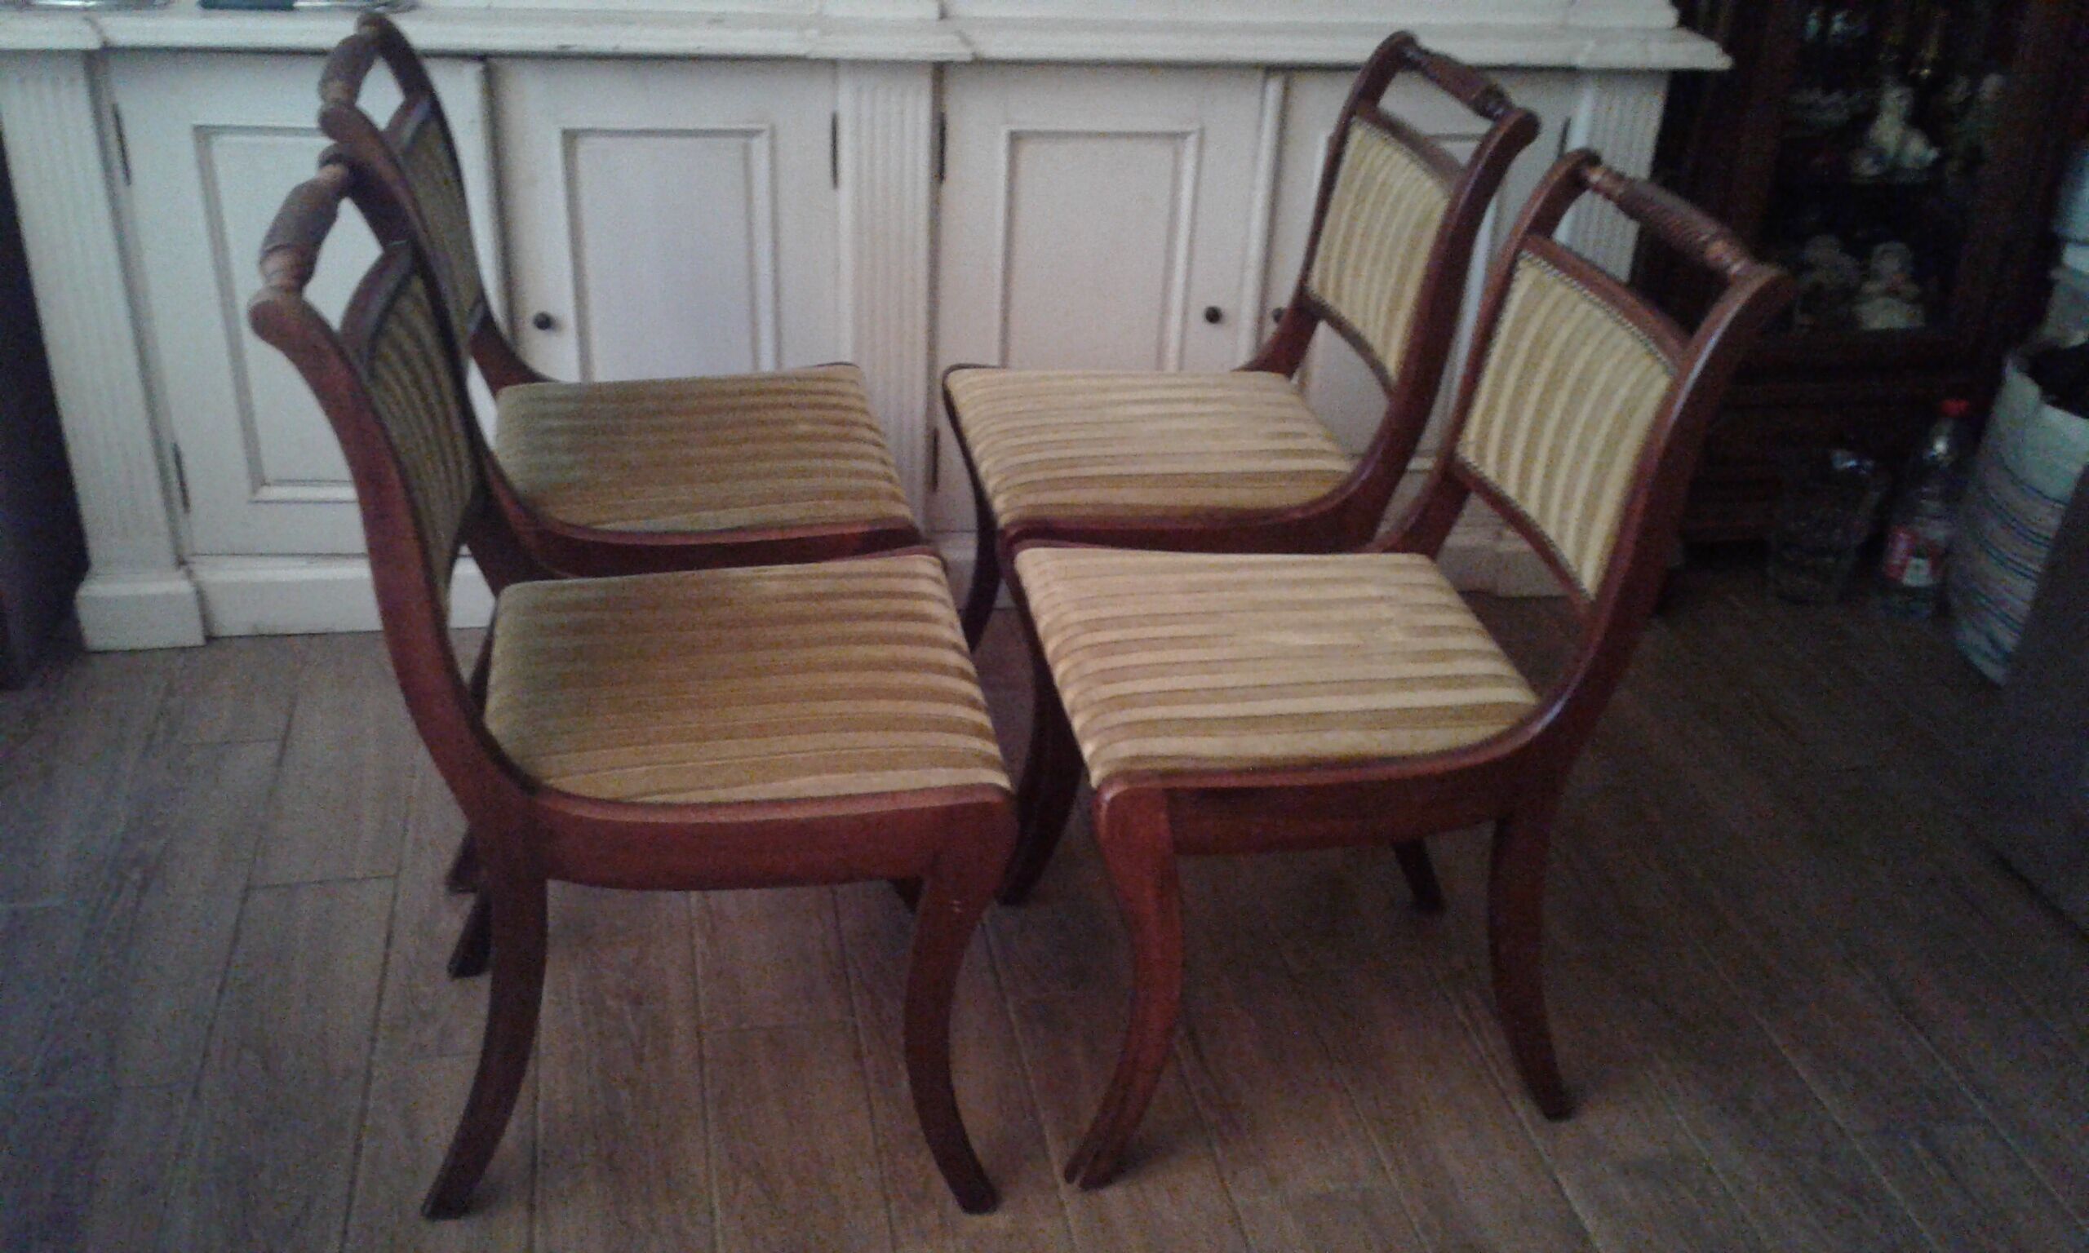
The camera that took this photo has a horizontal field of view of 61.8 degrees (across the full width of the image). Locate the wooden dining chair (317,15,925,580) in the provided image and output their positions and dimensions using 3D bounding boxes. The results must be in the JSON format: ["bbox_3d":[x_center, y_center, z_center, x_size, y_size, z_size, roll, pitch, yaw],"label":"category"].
[{"bbox_3d":[-0.432,-0.179,1.901,0.521,0.855,0.450,-4,30,-13],"label":"wooden dining chair"}]

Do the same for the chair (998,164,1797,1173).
[{"bbox_3d":[0.252,0.029,1.593,0.521,0.855,0.450,-2,29,-9],"label":"chair"}]

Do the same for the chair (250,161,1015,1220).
[{"bbox_3d":[-0.304,0.055,1.492,0.521,0.855,0.450,-4,30,-12],"label":"chair"}]

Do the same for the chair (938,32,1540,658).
[{"bbox_3d":[0.176,-0.206,2.008,0.521,0.855,0.450,-3,30,-11],"label":"chair"}]

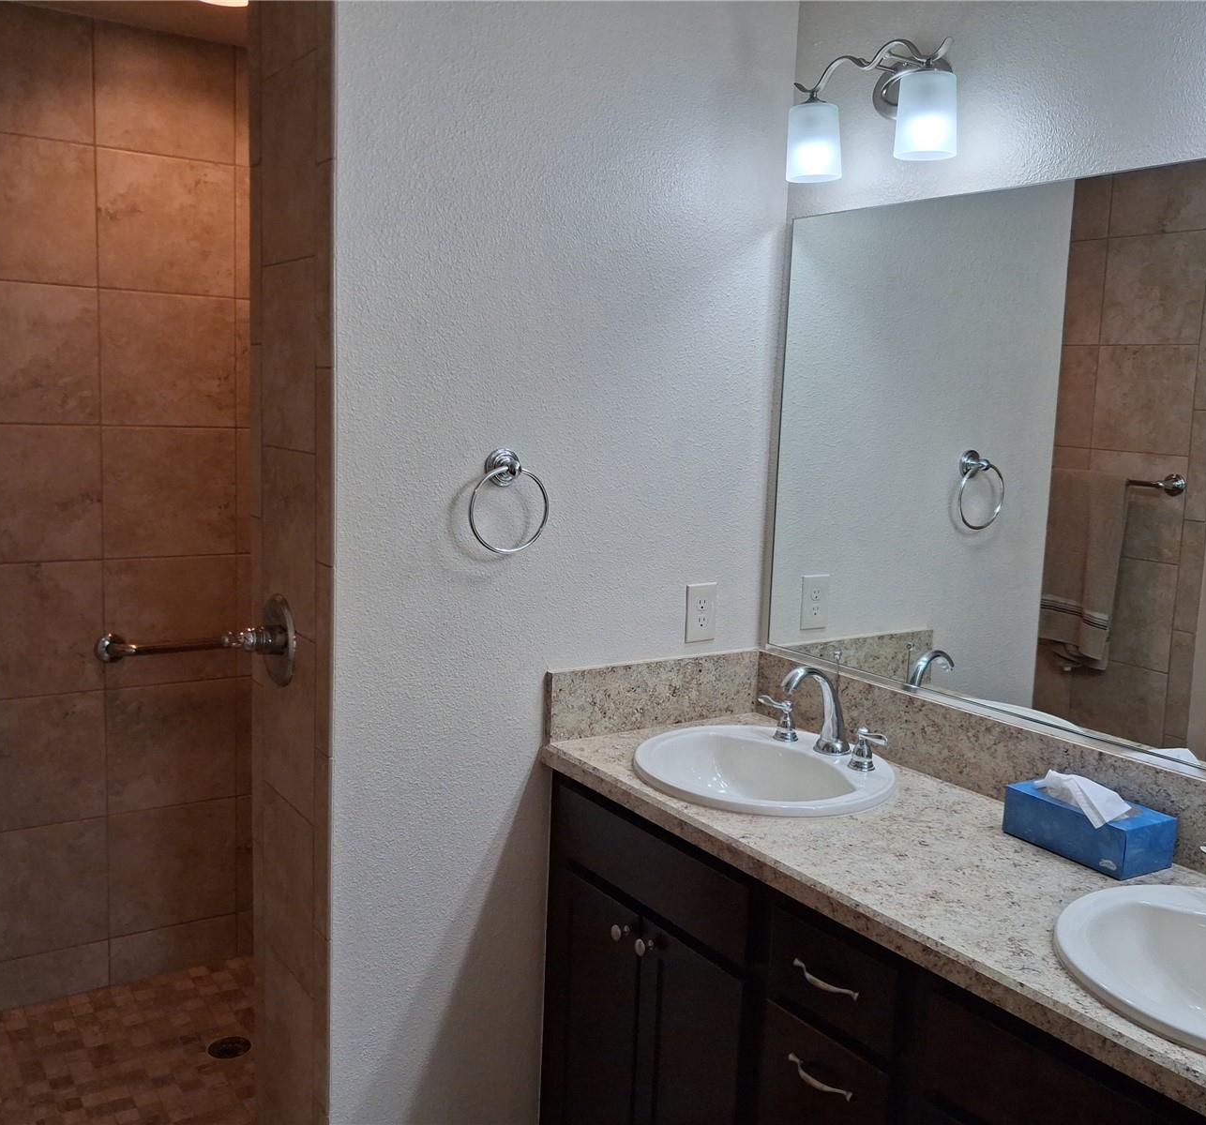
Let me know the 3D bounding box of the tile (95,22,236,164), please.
[{"bbox_3d":[-1.080,-1.157,2.900,0.334,0.289,0.010,-3,9,-34],"label":"tile"}]

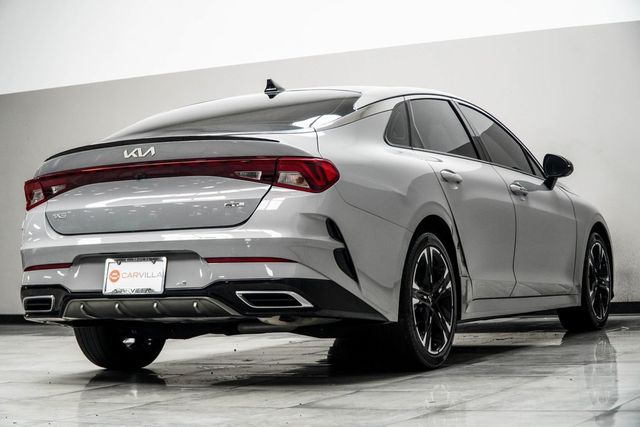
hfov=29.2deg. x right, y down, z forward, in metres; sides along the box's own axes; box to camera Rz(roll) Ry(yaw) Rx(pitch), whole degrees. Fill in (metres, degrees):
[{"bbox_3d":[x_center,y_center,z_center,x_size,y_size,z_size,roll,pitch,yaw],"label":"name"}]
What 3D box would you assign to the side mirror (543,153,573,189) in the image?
[{"bbox_3d":[1.404,-0.247,7.224,0.195,0.215,0.140,-3,-3,28],"label":"side mirror"}]

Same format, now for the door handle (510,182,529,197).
[{"bbox_3d":[1.100,-0.129,6.748,0.050,0.050,0.240,-3,-8,28],"label":"door handle"}]

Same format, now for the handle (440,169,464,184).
[{"bbox_3d":[0.636,-0.176,5.869,0.050,0.050,0.240,-3,-8,28],"label":"handle"}]

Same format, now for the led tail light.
[{"bbox_3d":[-0.700,-0.135,5.260,1.650,0.180,0.250,-3,-3,28],"label":"led tail light"}]

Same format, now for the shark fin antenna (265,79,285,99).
[{"bbox_3d":[-0.218,-0.632,6.227,0.065,0.080,0.160,-3,5,28],"label":"shark fin antenna"}]

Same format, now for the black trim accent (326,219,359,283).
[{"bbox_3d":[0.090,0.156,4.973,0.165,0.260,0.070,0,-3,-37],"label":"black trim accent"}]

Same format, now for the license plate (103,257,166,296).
[{"bbox_3d":[-0.768,0.261,5.090,0.312,0.160,0.020,-3,-11,28],"label":"license plate"}]

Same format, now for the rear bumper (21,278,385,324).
[{"bbox_3d":[-0.643,0.389,5.315,1.790,0.210,0.540,-3,-3,28],"label":"rear bumper"}]

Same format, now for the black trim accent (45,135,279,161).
[{"bbox_3d":[-0.727,-0.278,5.221,1.240,0.055,0.140,-3,-3,28],"label":"black trim accent"}]

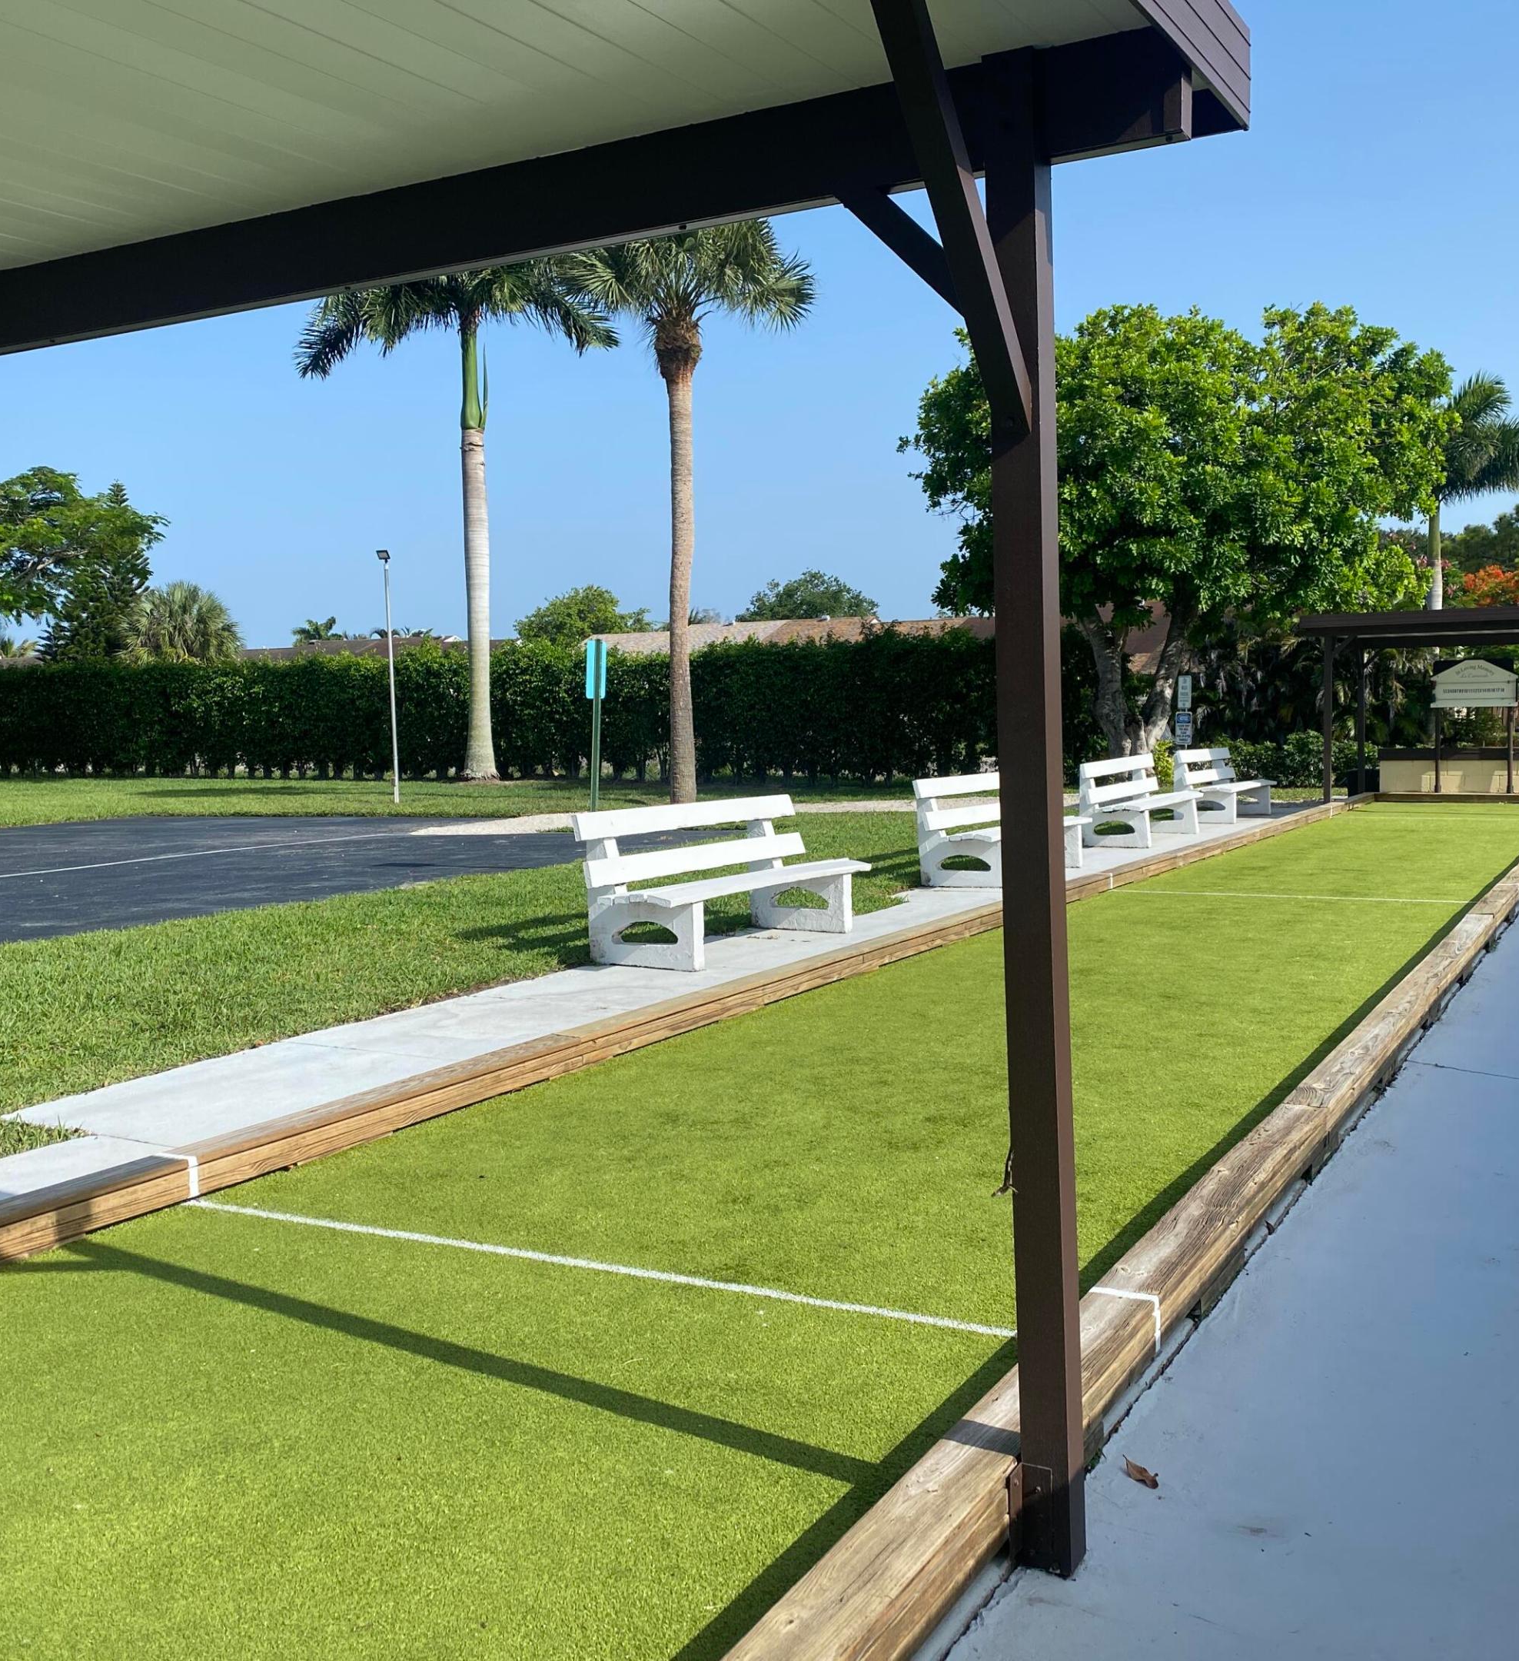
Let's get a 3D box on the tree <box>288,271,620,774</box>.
[{"bbox_3d":[-6.342,-7.139,36.394,7.000,12.301,7.000,-1,4,0],"label":"tree"}]

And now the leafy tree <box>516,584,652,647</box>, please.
[{"bbox_3d":[-6.388,-5.641,59.877,5.300,6.500,5.300,0,4,29],"label":"leafy tree"}]

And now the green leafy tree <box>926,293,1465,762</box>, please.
[{"bbox_3d":[7.304,-4.893,29.326,9.000,8.400,8.600,0,4,29],"label":"green leafy tree"}]

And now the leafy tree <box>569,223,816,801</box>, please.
[{"bbox_3d":[-0.962,-5.467,26.824,4.100,10.121,4.100,-1,4,0],"label":"leafy tree"}]

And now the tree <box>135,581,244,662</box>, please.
[{"bbox_3d":[-16.233,-4.247,47.181,3.600,5.647,3.600,-1,4,0],"label":"tree"}]

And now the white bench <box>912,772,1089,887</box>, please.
[{"bbox_3d":[2.103,-0.047,14.083,0.763,0.852,2.462,1,4,29],"label":"white bench"}]

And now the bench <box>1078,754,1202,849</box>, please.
[{"bbox_3d":[4.042,-0.320,17.575,0.763,0.852,2.462,1,4,29],"label":"bench"}]

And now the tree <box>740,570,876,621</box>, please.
[{"bbox_3d":[2.247,-7.722,75.258,6.800,8.056,6.800,-1,4,0],"label":"tree"}]

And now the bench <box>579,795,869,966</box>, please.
[{"bbox_3d":[-0.156,0.271,10.014,0.763,0.852,2.462,1,4,29],"label":"bench"}]

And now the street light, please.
[{"bbox_3d":[-6.350,-2.638,28.500,0.250,4.330,0.250,-5,5,-41],"label":"street light"}]

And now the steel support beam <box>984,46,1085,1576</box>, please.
[{"bbox_3d":[0.489,0.006,2.935,0.090,2.641,0.090,0,4,29],"label":"steel support beam"}]

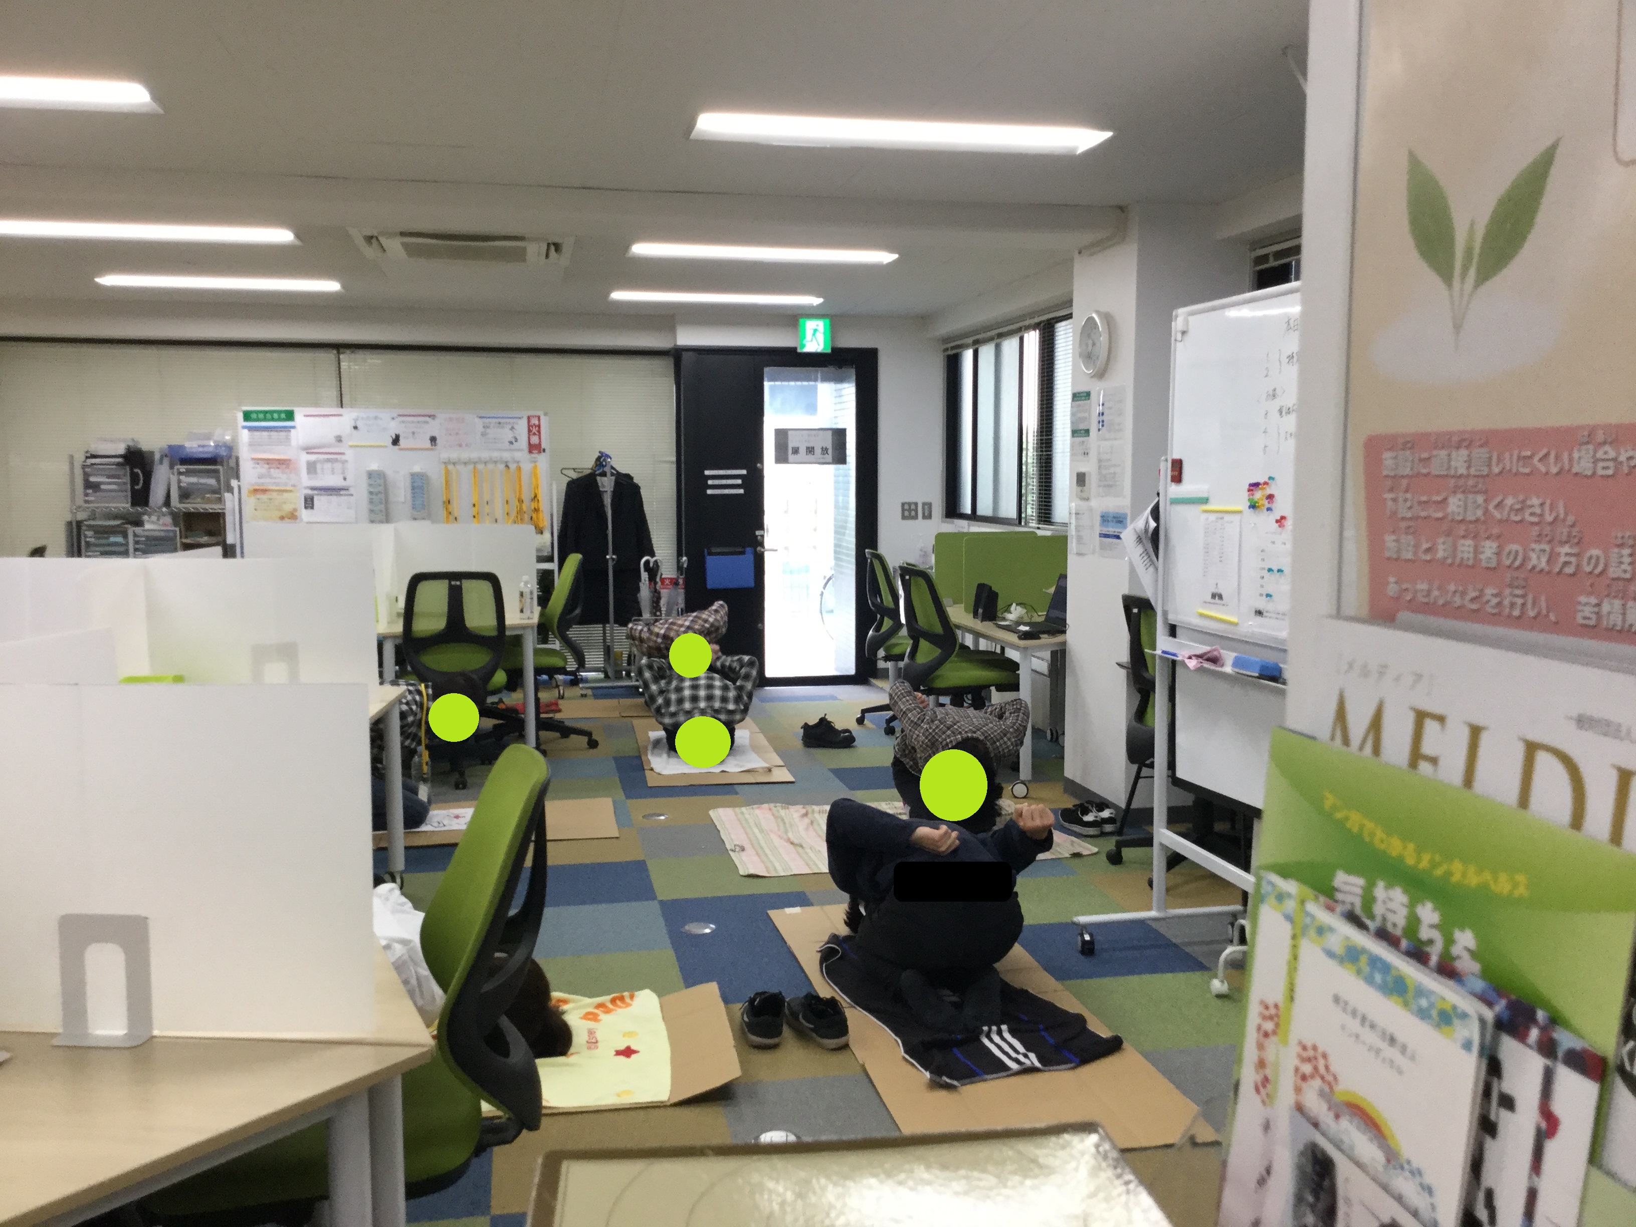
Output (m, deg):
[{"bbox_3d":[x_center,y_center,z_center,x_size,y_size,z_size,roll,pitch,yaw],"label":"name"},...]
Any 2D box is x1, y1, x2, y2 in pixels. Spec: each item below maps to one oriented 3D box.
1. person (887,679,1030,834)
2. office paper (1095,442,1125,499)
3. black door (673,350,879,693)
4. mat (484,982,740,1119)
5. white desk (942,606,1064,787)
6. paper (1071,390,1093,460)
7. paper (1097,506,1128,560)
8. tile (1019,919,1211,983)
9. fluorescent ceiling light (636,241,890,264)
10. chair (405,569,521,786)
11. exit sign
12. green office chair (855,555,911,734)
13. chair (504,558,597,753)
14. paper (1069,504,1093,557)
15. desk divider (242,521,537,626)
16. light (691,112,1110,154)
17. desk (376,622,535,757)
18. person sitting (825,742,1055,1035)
[{"bbox_3d":[0.543,0.559,6.111,0.580,0.560,0.850,0,6,0],"label":"person"},{"bbox_3d":[1.192,-0.582,5.976,0.006,0.215,0.285,-1,6,-11],"label":"office paper"},{"bbox_3d":[-0.264,-0.649,9.757,1.350,2.209,0.100,-1,6,-11],"label":"black door"},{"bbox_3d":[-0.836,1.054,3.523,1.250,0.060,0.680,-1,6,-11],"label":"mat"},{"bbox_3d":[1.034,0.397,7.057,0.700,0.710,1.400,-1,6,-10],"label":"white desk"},{"bbox_3d":[1.133,-0.801,6.289,0.005,0.297,0.210,-1,6,-11],"label":"paper"},{"bbox_3d":[1.206,-0.329,5.972,0.005,0.210,0.297,-1,6,-11],"label":"paper"},{"bbox_3d":[0.841,1.004,4.393,0.500,0.008,0.500,-1,6,-11],"label":"tile"},{"bbox_3d":[-0.259,-1.714,6.972,1.260,0.070,0.300,-1,6,-11],"label":"fluorescent ceiling light"},{"bbox_3d":[-1.678,0.279,6.833,0.600,0.975,0.620,-1,6,-13],"label":"chair"},{"bbox_3d":[-0.024,-1.833,9.658,0.222,0.240,0.060,-1,6,-11],"label":"exit sign"},{"bbox_3d":[0.557,0.144,8.129,0.640,0.980,0.640,-1,6,-11],"label":"green office chair"},{"bbox_3d":[-1.453,0.194,7.521,0.600,1.000,0.580,-1,6,-11],"label":"chair"},{"bbox_3d":[1.132,-0.361,6.295,0.006,0.215,0.285,-1,6,-11],"label":"paper"},{"bbox_3d":[-2.157,-0.207,7.293,1.660,0.470,0.030,2,6,17],"label":"desk divider"},{"bbox_3d":[0.252,-1.448,4.437,1.250,0.070,0.300,-1,6,-11],"label":"light"},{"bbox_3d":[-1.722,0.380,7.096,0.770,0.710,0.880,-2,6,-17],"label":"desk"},{"bbox_3d":[0.326,0.723,4.061,0.630,0.620,0.720,-2,6,-19],"label":"person sitting"}]

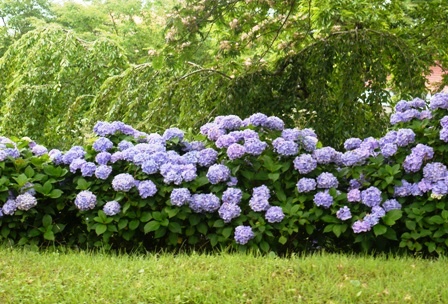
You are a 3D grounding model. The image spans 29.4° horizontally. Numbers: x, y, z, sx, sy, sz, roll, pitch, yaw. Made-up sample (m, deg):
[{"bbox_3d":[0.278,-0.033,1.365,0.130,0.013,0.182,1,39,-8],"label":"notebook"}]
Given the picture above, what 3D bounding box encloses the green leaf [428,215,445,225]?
[{"bbox_3d":[1.582,0.506,6.350,0.108,0.067,0.060,1,5,14],"label":"green leaf"}]

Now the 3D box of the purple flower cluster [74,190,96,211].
[{"bbox_3d":[-1.078,0.381,6.670,0.167,0.156,0.159,-1,5,-9],"label":"purple flower cluster"}]

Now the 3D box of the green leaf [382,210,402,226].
[{"bbox_3d":[1.236,0.484,6.250,0.145,0.119,0.070,0,5,0],"label":"green leaf"}]

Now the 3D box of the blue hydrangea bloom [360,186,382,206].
[{"bbox_3d":[1.091,0.332,6.300,0.155,0.150,0.147,0,5,0],"label":"blue hydrangea bloom"}]

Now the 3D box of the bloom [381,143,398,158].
[{"bbox_3d":[1.359,-0.014,7.020,0.139,0.123,0.132,1,5,11],"label":"bloom"}]

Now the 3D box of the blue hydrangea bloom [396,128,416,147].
[{"bbox_3d":[1.506,-0.120,7.070,0.157,0.149,0.149,1,5,12],"label":"blue hydrangea bloom"}]

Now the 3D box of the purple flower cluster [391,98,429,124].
[{"bbox_3d":[1.611,-0.349,7.400,0.338,0.221,0.280,0,4,0],"label":"purple flower cluster"}]

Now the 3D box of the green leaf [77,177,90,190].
[{"bbox_3d":[-1.160,0.260,7.050,0.110,0.127,0.045,0,-24,0],"label":"green leaf"}]

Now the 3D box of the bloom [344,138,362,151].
[{"bbox_3d":[1.107,-0.064,7.300,0.149,0.112,0.142,0,6,0],"label":"bloom"}]

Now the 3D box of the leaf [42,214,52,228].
[{"bbox_3d":[-1.424,0.563,6.900,0.077,0.107,0.050,0,4,0],"label":"leaf"}]

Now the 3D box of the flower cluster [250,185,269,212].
[{"bbox_3d":[0.272,0.352,6.450,0.162,0.200,0.150,0,5,0],"label":"flower cluster"}]

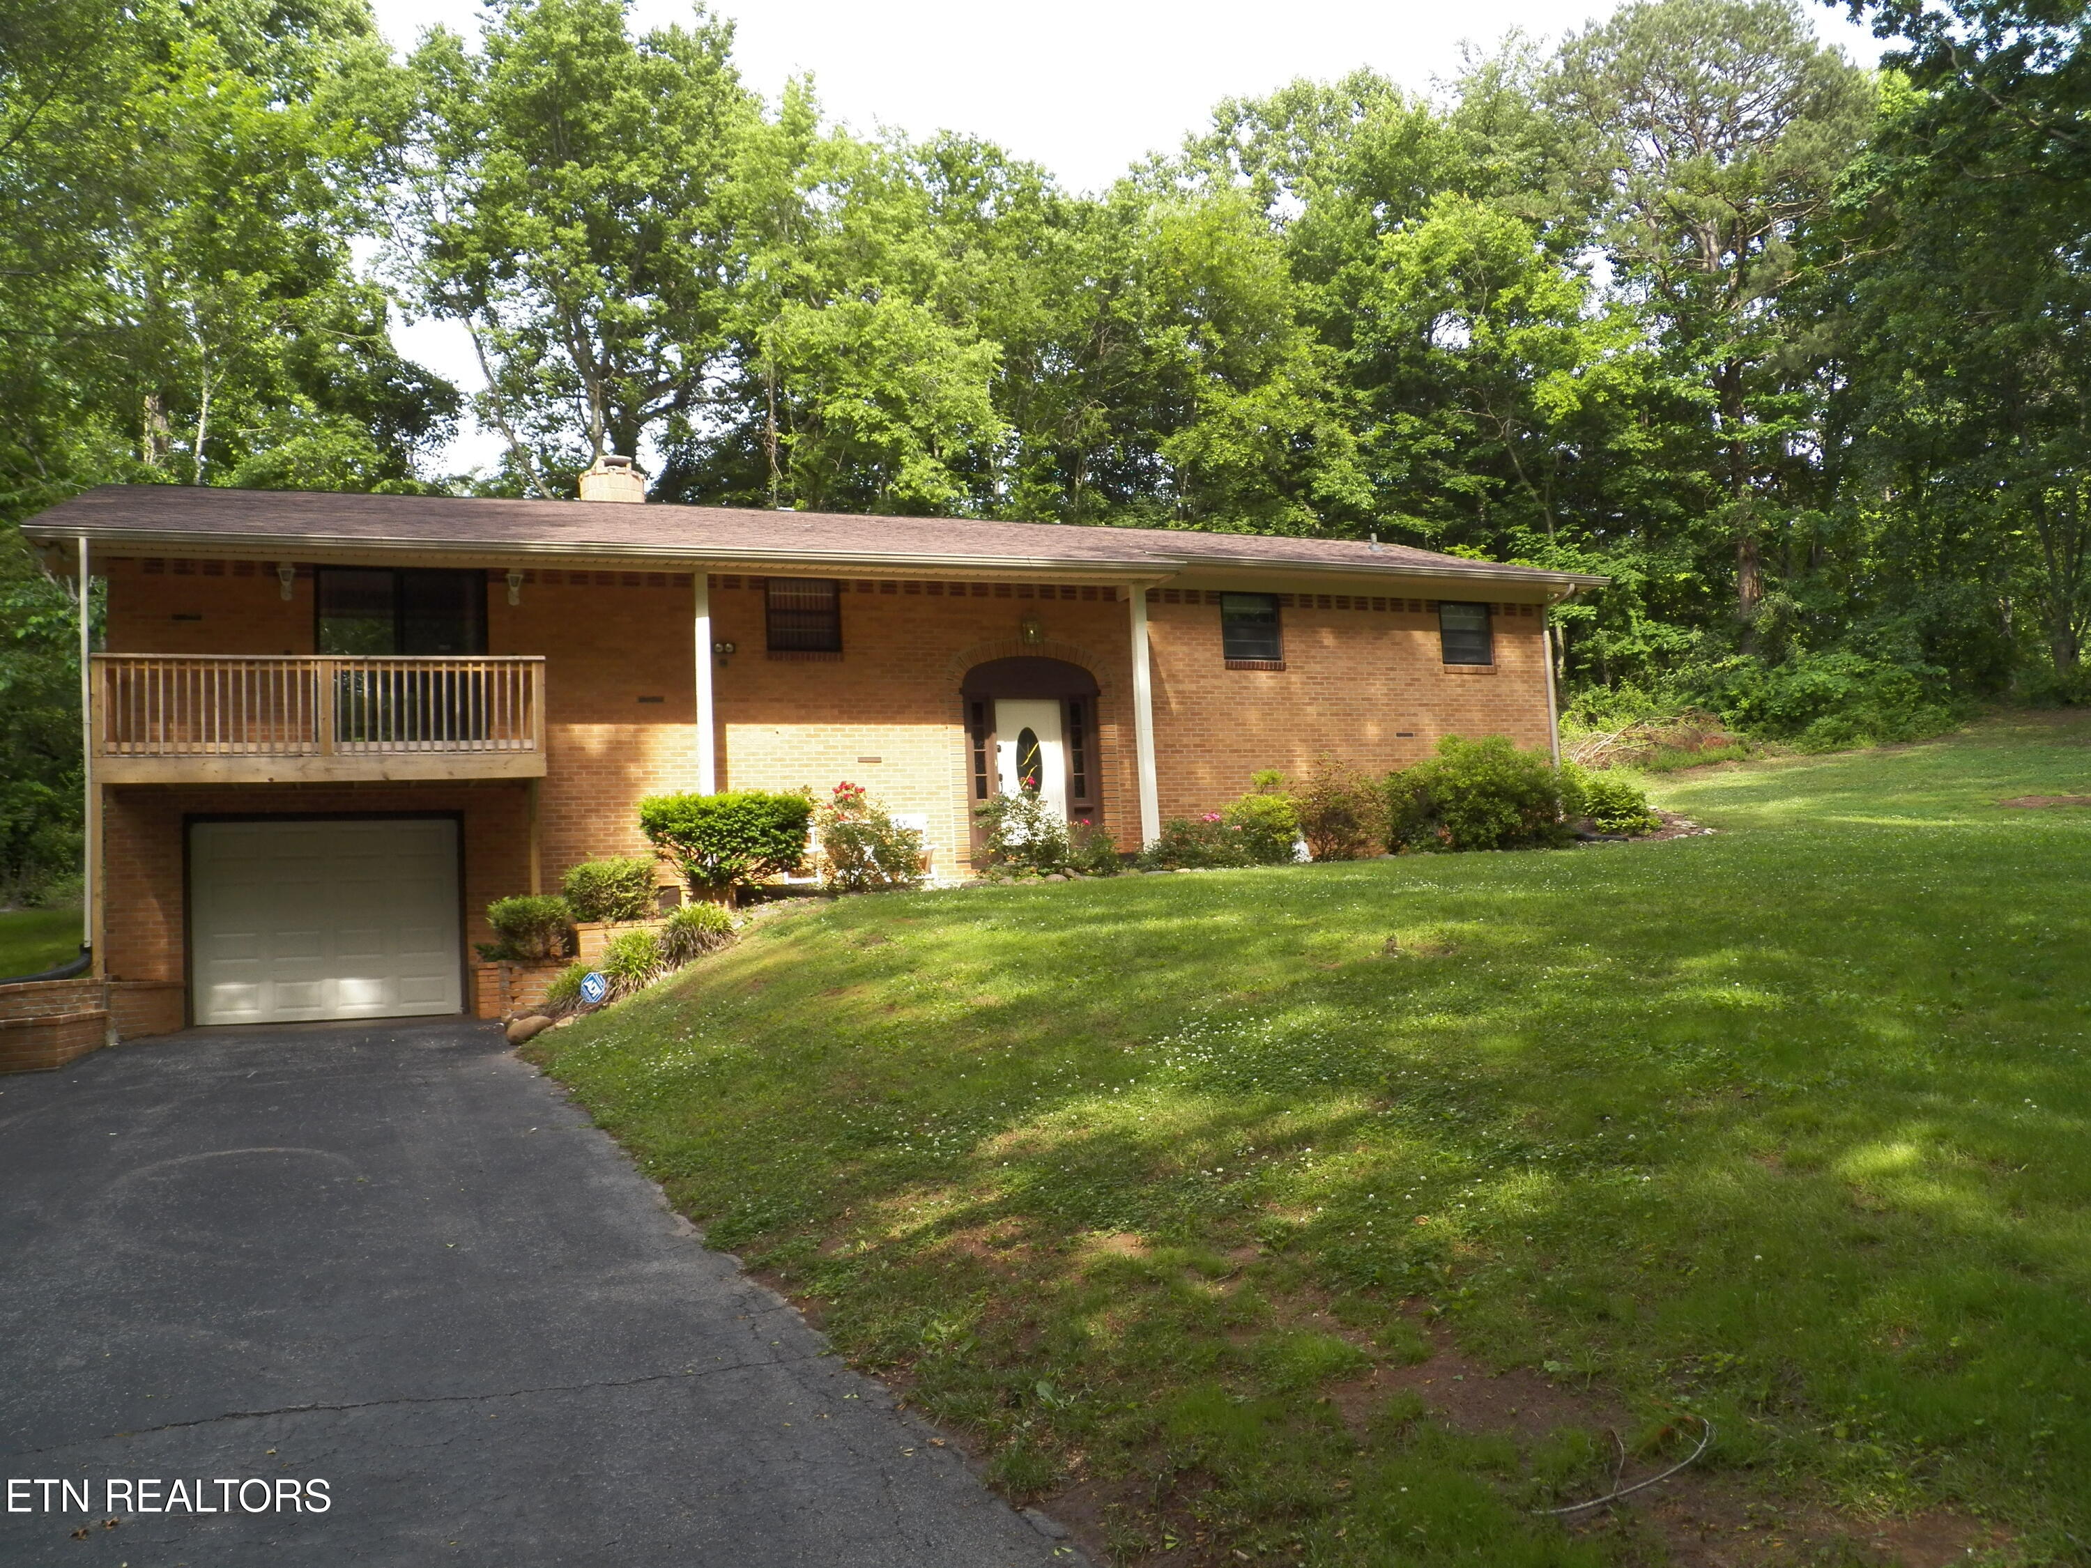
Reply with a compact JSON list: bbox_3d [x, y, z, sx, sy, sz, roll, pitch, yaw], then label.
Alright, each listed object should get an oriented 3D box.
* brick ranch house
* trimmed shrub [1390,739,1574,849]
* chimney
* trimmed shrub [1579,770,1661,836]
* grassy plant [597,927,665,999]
[{"bbox_3d":[-2.792,-0.740,25.005,19.750,7.250,10.350,-1,-5,-22],"label":"brick ranch house"},{"bbox_3d":[5.938,0.145,23.156,2.350,1.520,1.650,-1,-5,-22],"label":"trimmed shrub"},{"bbox_3d":[-6.379,-4.367,24.990,0.900,1.050,0.750,-1,-5,-22],"label":"chimney"},{"bbox_3d":[8.366,0.262,24.642,1.100,0.900,1.050,-1,-5,-22],"label":"trimmed shrub"},{"bbox_3d":[-4.393,1.906,17.942,0.680,0.700,0.680,-1,-5,-22],"label":"grassy plant"}]

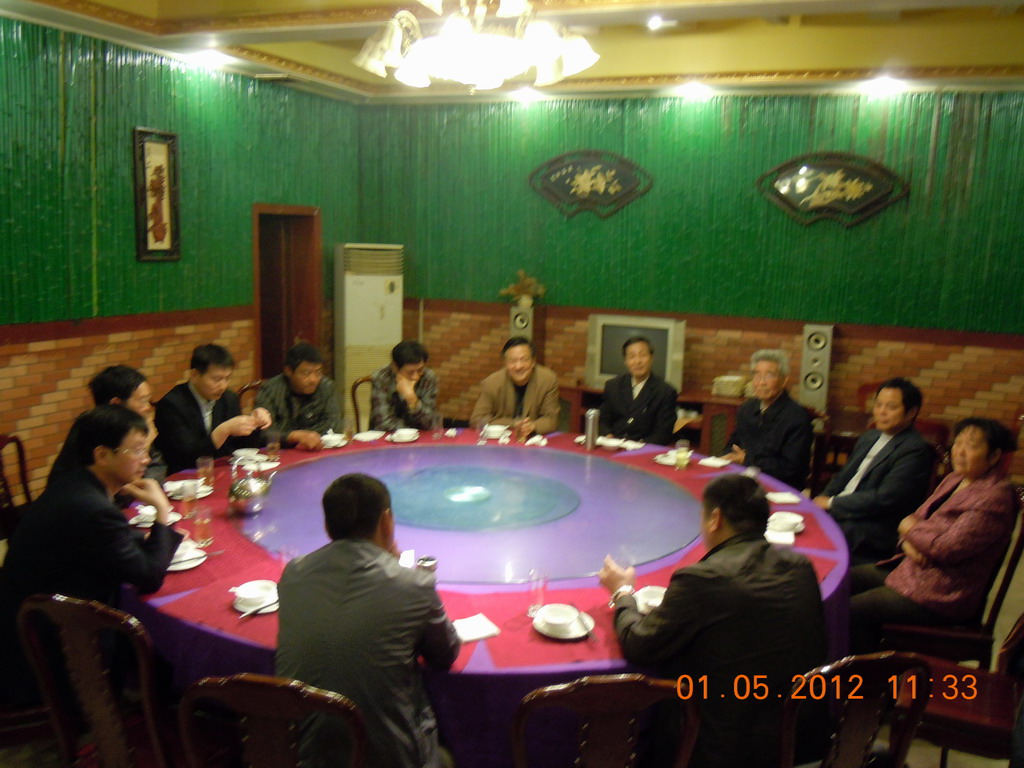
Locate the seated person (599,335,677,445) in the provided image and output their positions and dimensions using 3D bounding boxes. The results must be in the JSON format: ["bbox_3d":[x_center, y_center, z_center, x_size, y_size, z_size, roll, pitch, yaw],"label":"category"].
[{"bbox_3d":[0.588,0.405,4.790,0.500,1.310,0.750,6,10,22],"label":"seated person"}]

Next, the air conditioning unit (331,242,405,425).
[{"bbox_3d":[-1.273,-0.377,7.897,0.515,1.708,0.360,-2,10,-24],"label":"air conditioning unit"}]

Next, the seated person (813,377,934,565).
[{"bbox_3d":[1.450,0.601,3.921,0.780,1.265,0.500,-2,10,-20],"label":"seated person"}]

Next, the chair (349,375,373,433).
[{"bbox_3d":[-0.704,0.430,5.339,0.460,1.000,0.500,-2,10,-19],"label":"chair"}]

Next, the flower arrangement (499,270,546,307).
[{"bbox_3d":[0.088,-0.791,7.413,0.390,0.311,0.300,2,10,0],"label":"flower arrangement"}]

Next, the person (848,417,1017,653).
[{"bbox_3d":[1.509,0.710,3.387,0.730,1.230,0.500,3,10,9],"label":"person"}]

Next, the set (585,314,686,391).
[{"bbox_3d":[1.002,-0.262,6.875,0.736,0.542,0.500,5,10,19],"label":"set"}]

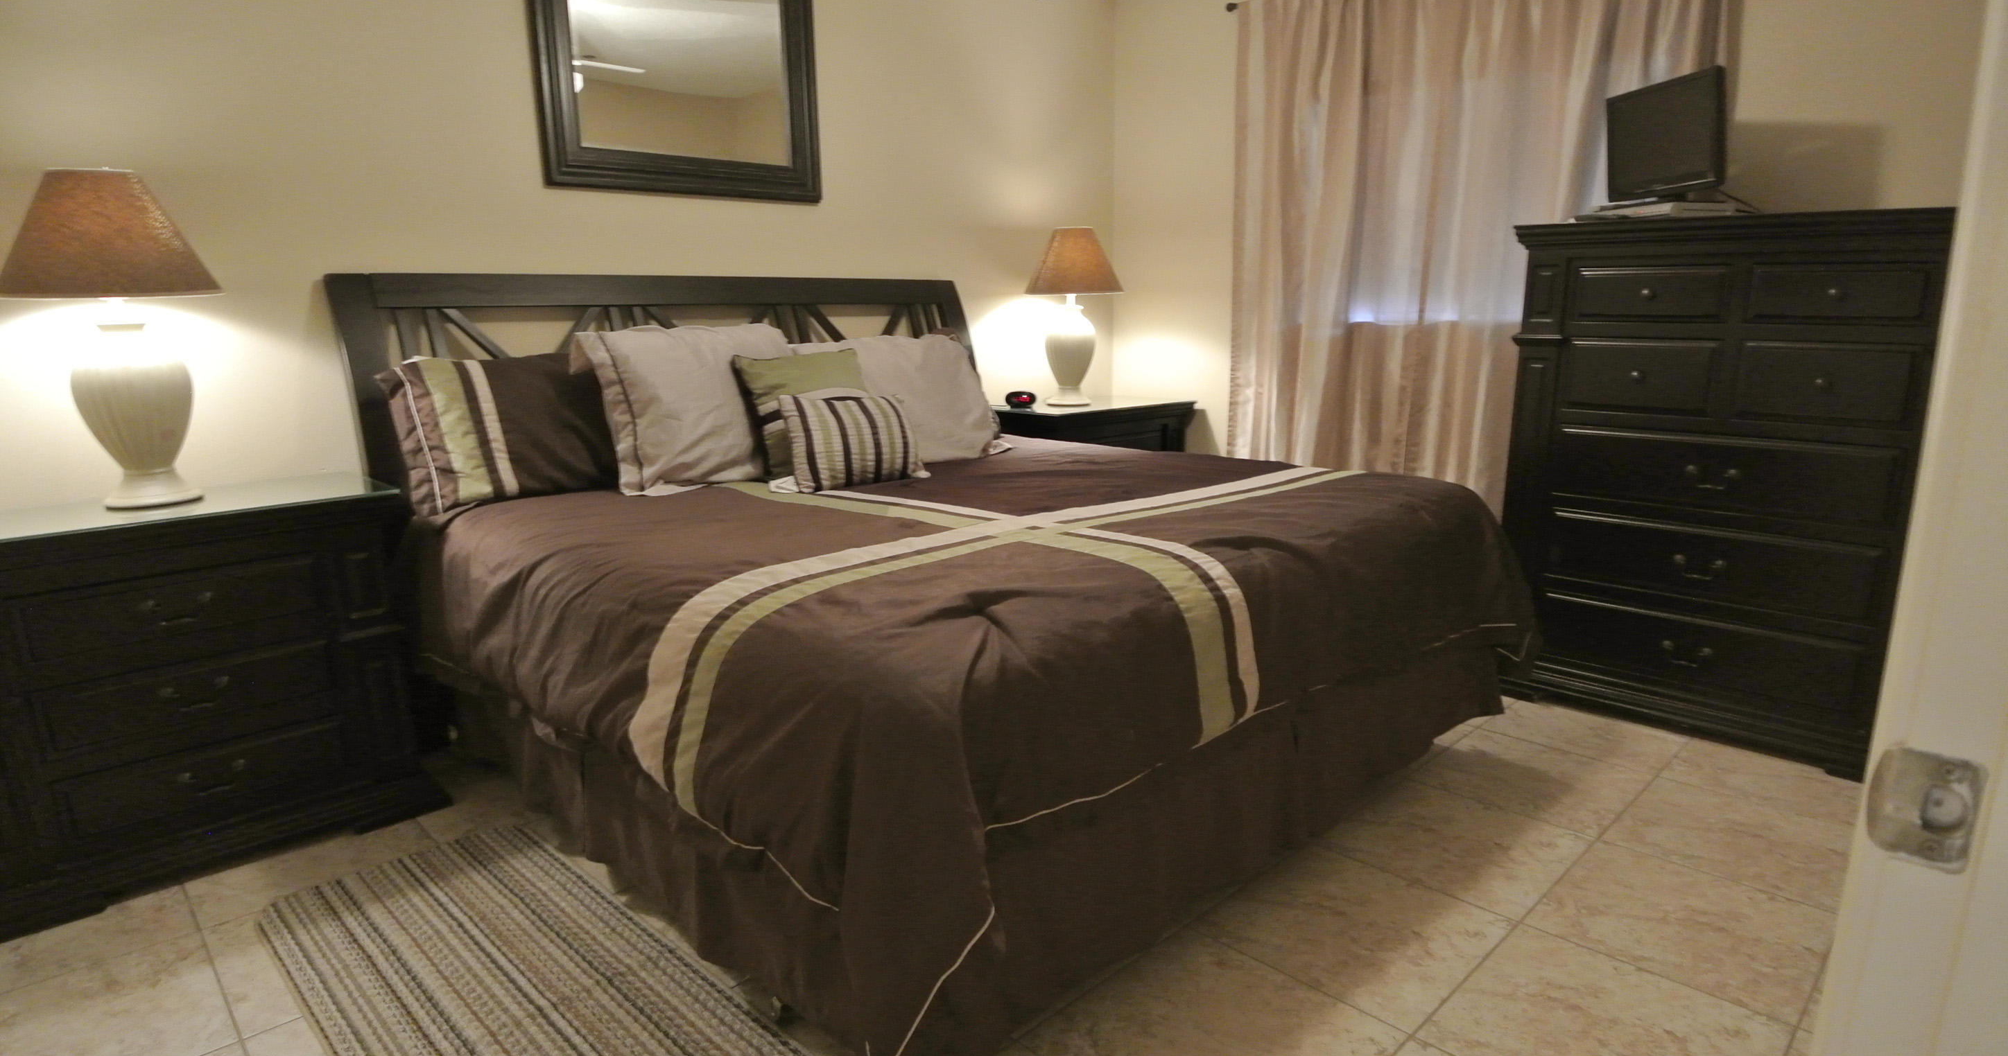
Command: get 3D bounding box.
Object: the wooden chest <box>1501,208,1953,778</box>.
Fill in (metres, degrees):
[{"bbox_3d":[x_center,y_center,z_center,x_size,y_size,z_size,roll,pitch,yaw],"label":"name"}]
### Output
[{"bbox_3d":[1.894,-0.131,2.678,1.046,1.309,0.480,11,17,39],"label":"wooden chest"}]

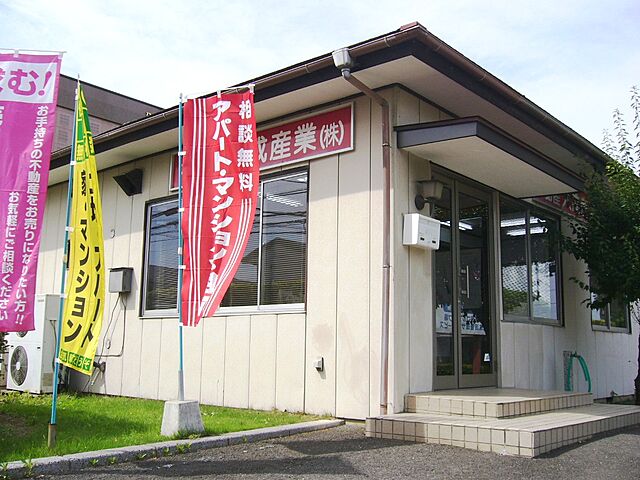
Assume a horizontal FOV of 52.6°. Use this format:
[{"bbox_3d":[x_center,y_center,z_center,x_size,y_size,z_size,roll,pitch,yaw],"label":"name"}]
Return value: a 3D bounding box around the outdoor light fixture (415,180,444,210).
[{"bbox_3d":[1.050,-0.437,6.212,0.210,0.260,0.150,-7,-12,40],"label":"outdoor light fixture"}]

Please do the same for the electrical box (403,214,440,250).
[{"bbox_3d":[0.925,-0.063,5.848,0.150,0.270,0.366,-7,-12,40],"label":"electrical box"}]

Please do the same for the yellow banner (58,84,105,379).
[{"bbox_3d":[-1.442,-0.090,3.913,0.170,1.740,0.520,7,-11,-35],"label":"yellow banner"}]

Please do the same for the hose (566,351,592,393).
[{"bbox_3d":[3.243,1.681,8.086,0.300,0.560,0.240,-7,-12,40],"label":"hose"}]

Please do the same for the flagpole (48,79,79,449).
[{"bbox_3d":[-1.674,0.091,4.265,0.042,2.470,0.042,-7,-12,40],"label":"flagpole"}]

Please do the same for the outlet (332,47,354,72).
[{"bbox_3d":[0.205,-1.608,5.766,0.150,0.190,0.130,-7,-12,40],"label":"outlet"}]

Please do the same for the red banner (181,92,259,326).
[{"bbox_3d":[-0.763,-0.245,4.905,0.600,1.800,0.180,-6,-11,38],"label":"red banner"}]

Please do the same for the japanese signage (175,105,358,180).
[{"bbox_3d":[-0.697,-0.913,6.833,2.721,0.457,0.080,-7,-12,40],"label":"japanese signage"}]

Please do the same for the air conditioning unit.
[{"bbox_3d":[-3.850,1.412,8.841,0.950,1.290,0.300,-7,-12,40],"label":"air conditioning unit"}]

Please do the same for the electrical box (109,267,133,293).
[{"bbox_3d":[-2.600,0.522,8.440,0.300,0.300,0.160,-7,-12,40],"label":"electrical box"}]

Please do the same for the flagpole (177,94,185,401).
[{"bbox_3d":[-1.058,0.015,4.945,0.036,2.400,0.036,-9,-12,39],"label":"flagpole"}]

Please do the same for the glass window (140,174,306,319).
[{"bbox_3d":[-1.142,0.118,7.091,2.709,1.440,0.100,-7,-12,40],"label":"glass window"}]

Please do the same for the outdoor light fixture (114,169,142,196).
[{"bbox_3d":[-2.418,-0.734,8.207,0.260,0.320,0.200,-7,-12,40],"label":"outdoor light fixture"}]

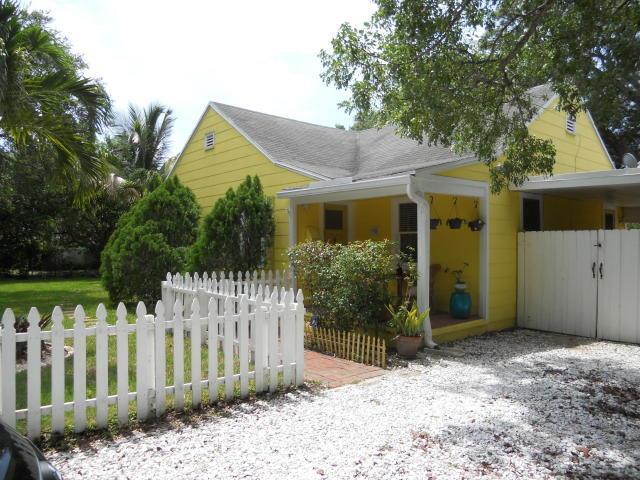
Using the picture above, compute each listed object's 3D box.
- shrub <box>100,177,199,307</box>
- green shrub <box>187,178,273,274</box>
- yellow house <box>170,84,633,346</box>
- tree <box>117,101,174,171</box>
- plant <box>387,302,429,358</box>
[{"bbox_3d":[-4.611,-0.021,13.500,2.400,3.400,2.600,0,0,-40],"label":"shrub"},{"bbox_3d":[-1.879,0.139,10.600,1.700,3.050,1.850,0,0,0],"label":"green shrub"},{"bbox_3d":[1.700,-0.991,14.336,9.350,5.350,10.250,0,0,-40],"label":"yellow house"},{"bbox_3d":[-8.040,-2.277,23.000,2.900,8.000,2.900,0,0,-40],"label":"tree"},{"bbox_3d":[1.260,1.267,7.150,0.570,0.760,0.600,0,0,0],"label":"plant"}]

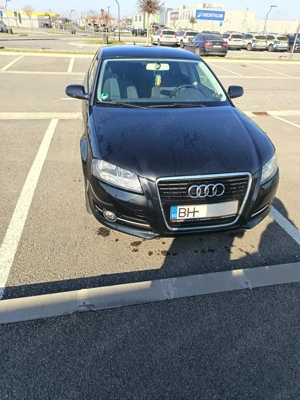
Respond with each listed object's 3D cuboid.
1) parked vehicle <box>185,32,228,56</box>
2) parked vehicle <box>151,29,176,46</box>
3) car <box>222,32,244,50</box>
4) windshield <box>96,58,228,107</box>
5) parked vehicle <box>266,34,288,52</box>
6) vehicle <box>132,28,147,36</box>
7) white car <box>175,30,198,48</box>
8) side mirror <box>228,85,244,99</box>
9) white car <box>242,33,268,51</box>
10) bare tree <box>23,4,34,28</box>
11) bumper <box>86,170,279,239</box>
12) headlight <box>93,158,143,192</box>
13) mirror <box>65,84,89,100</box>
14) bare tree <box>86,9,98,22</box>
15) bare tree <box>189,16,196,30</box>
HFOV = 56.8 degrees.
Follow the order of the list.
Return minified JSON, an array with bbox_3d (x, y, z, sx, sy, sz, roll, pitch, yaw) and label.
[{"bbox_3d":[4.080,-11.680,20.750,1.840,1.440,4.750,-4,33,-11],"label":"parked vehicle"},{"bbox_3d":[1.560,-18.000,30.700,1.784,1.650,4.500,-3,33,-10],"label":"parked vehicle"},{"bbox_3d":[9.341,-18.850,32.839,1.780,1.660,4.500,-4,32,-10],"label":"car"},{"bbox_3d":[0.121,-1.286,2.965,1.360,0.130,0.860,-4,59,-11],"label":"windshield"},{"bbox_3d":[15.291,-19.502,34.340,1.800,1.680,4.350,-4,32,-10],"label":"parked vehicle"},{"bbox_3d":[-2.691,-42.873,71.240,4.200,1.500,1.780,-4,32,-10],"label":"vehicle"},{"bbox_3d":[4.070,-18.020,31.000,1.784,1.650,4.500,-3,33,-10],"label":"white car"},{"bbox_3d":[0.995,-1.243,3.195,0.195,0.140,0.110,-4,32,-11],"label":"side mirror"},{"bbox_3d":[11.800,-18.350,32.150,1.800,1.660,4.400,-3,33,-10],"label":"white car"},{"bbox_3d":[-23.784,-36.234,54.969,2.500,4.350,2.500,3,32,0],"label":"bare tree"},{"bbox_3d":[0.360,-0.035,2.229,1.740,0.500,0.530,-4,32,-11],"label":"bumper"},{"bbox_3d":[-0.235,-0.165,2.026,0.350,0.175,0.380,1,32,-3],"label":"headlight"},{"bbox_3d":[-0.757,-1.120,2.880,0.240,0.150,0.130,-4,31,-11],"label":"mirror"},{"bbox_3d":[-9.224,-28.702,44.801,1.800,3.750,1.800,3,32,0],"label":"bare tree"},{"bbox_3d":[9.625,-39.370,63.107,1.800,4.200,1.800,3,32,0],"label":"bare tree"}]

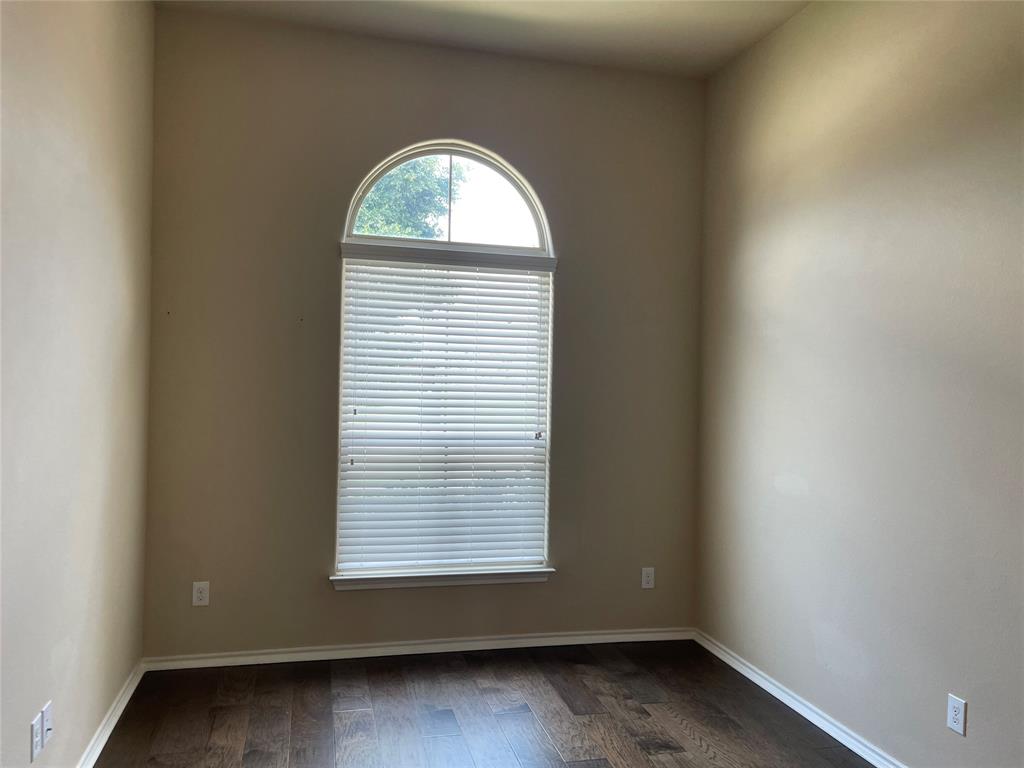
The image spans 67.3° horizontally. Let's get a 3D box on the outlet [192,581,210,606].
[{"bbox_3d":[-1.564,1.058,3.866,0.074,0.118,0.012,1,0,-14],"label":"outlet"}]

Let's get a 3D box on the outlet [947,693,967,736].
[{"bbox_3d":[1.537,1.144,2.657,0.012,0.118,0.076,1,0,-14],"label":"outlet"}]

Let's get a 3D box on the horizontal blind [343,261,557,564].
[{"bbox_3d":[-0.358,0.186,4.201,1.132,1.665,0.060,1,0,-14],"label":"horizontal blind"}]

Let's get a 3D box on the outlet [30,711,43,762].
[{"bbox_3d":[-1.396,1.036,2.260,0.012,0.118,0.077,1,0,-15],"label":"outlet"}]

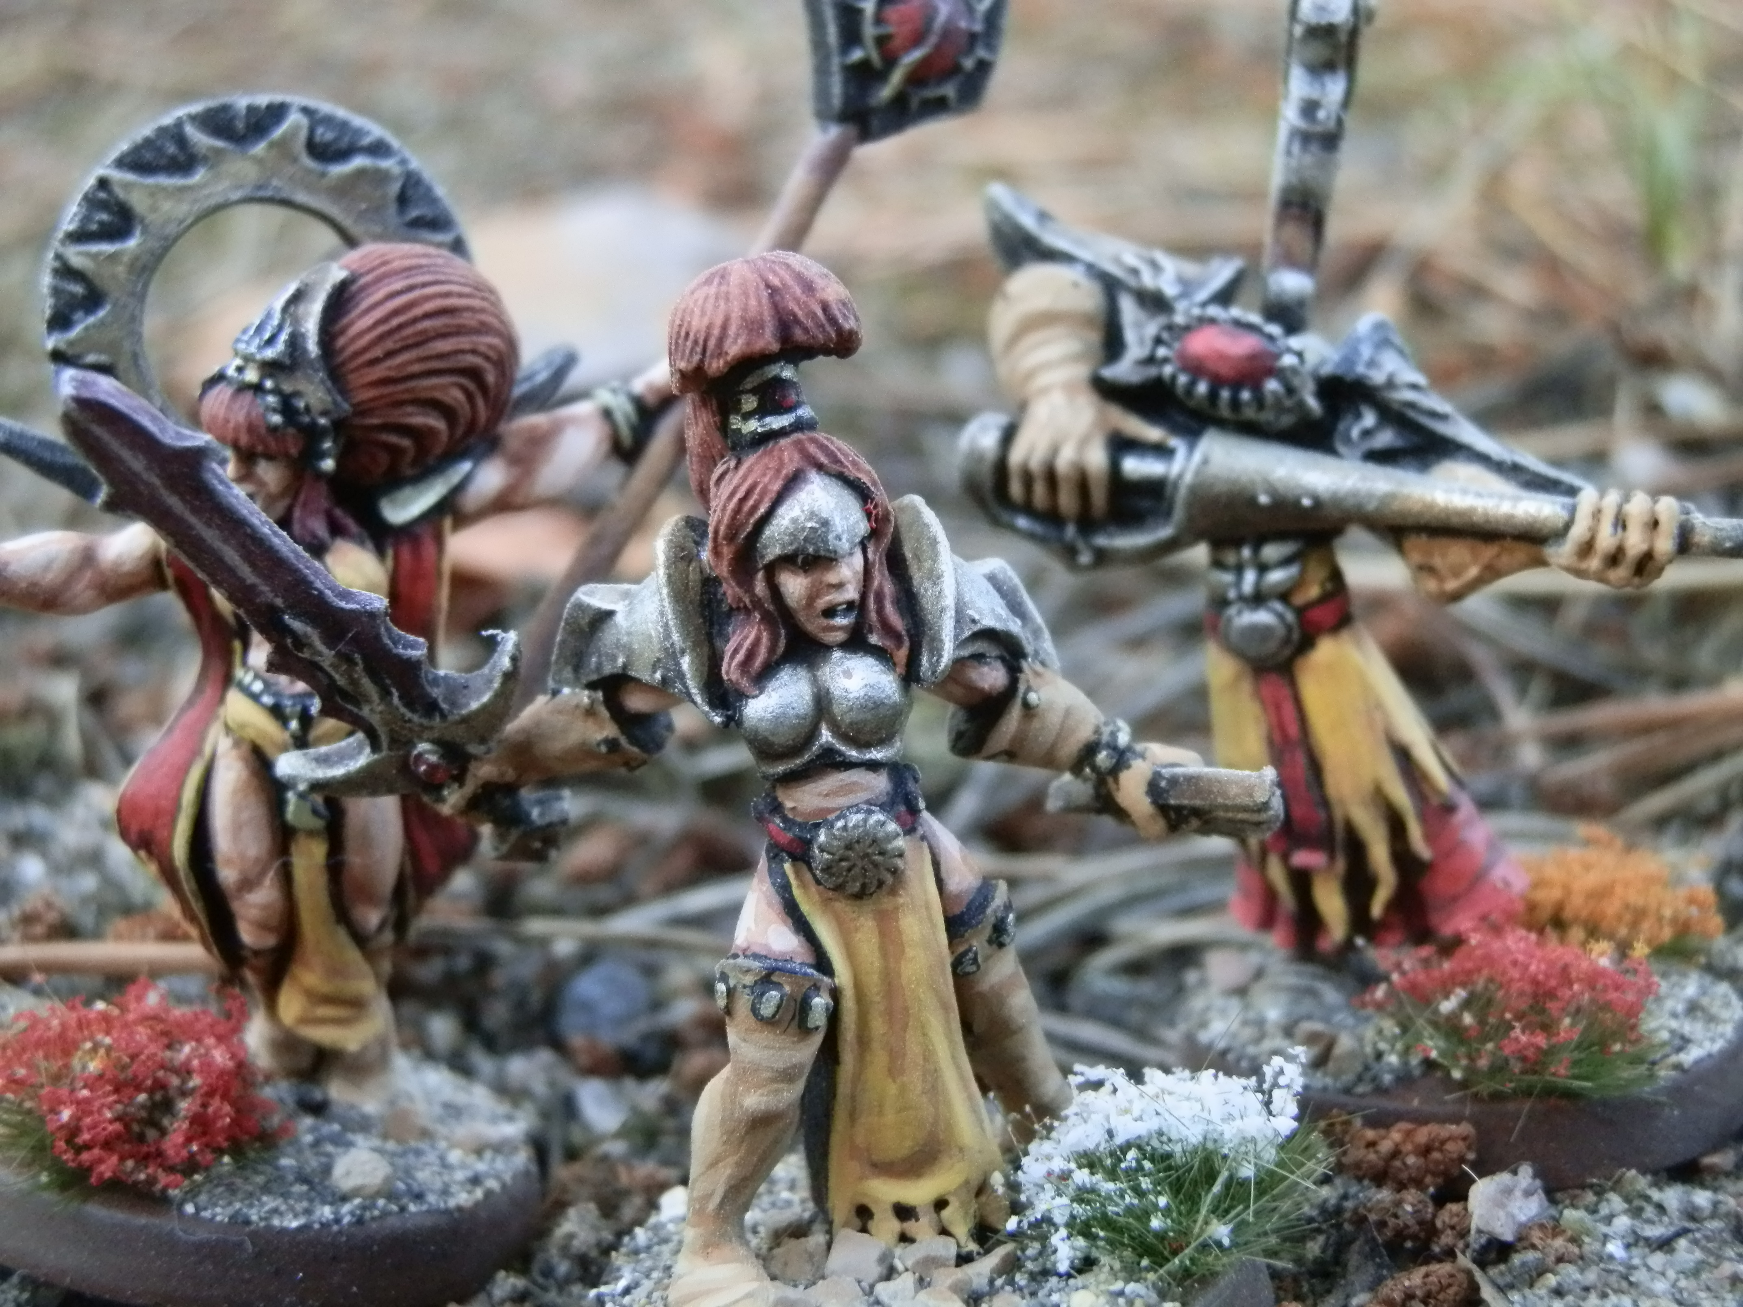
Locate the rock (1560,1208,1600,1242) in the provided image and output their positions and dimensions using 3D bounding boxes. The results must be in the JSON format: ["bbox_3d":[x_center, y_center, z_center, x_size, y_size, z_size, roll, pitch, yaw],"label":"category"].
[{"bbox_3d":[0.027,0.022,0.117,0.002,0.001,0.002,0,13,0],"label":"rock"}]

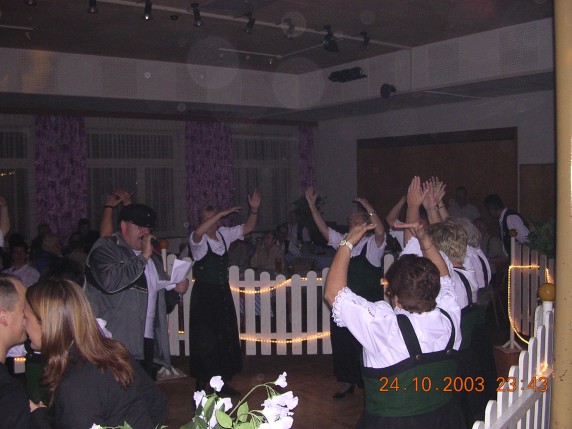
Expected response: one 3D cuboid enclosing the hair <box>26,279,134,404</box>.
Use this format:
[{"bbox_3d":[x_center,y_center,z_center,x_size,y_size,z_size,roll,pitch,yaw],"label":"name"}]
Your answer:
[{"bbox_3d":[-0.687,0.425,2.100,0.280,0.400,0.250,1,4,35],"label":"hair"}]

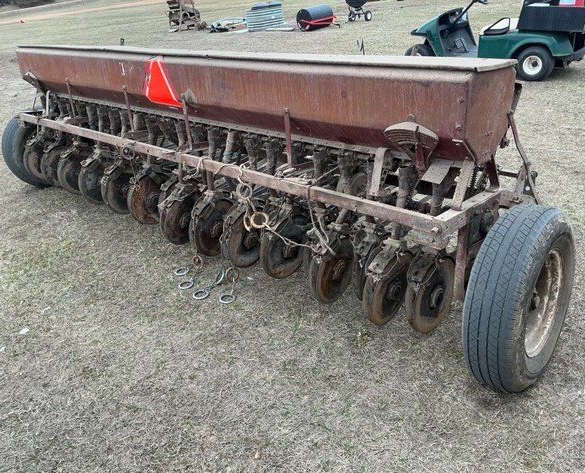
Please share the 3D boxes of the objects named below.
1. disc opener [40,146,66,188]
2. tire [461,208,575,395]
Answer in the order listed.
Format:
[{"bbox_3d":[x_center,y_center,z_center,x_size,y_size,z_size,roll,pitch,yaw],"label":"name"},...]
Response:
[{"bbox_3d":[-1.841,-0.546,4.106,0.105,0.345,0.345,18,35,37],"label":"disc opener"},{"bbox_3d":[0.930,0.247,2.055,0.205,0.742,0.742,17,34,41],"label":"tire"}]

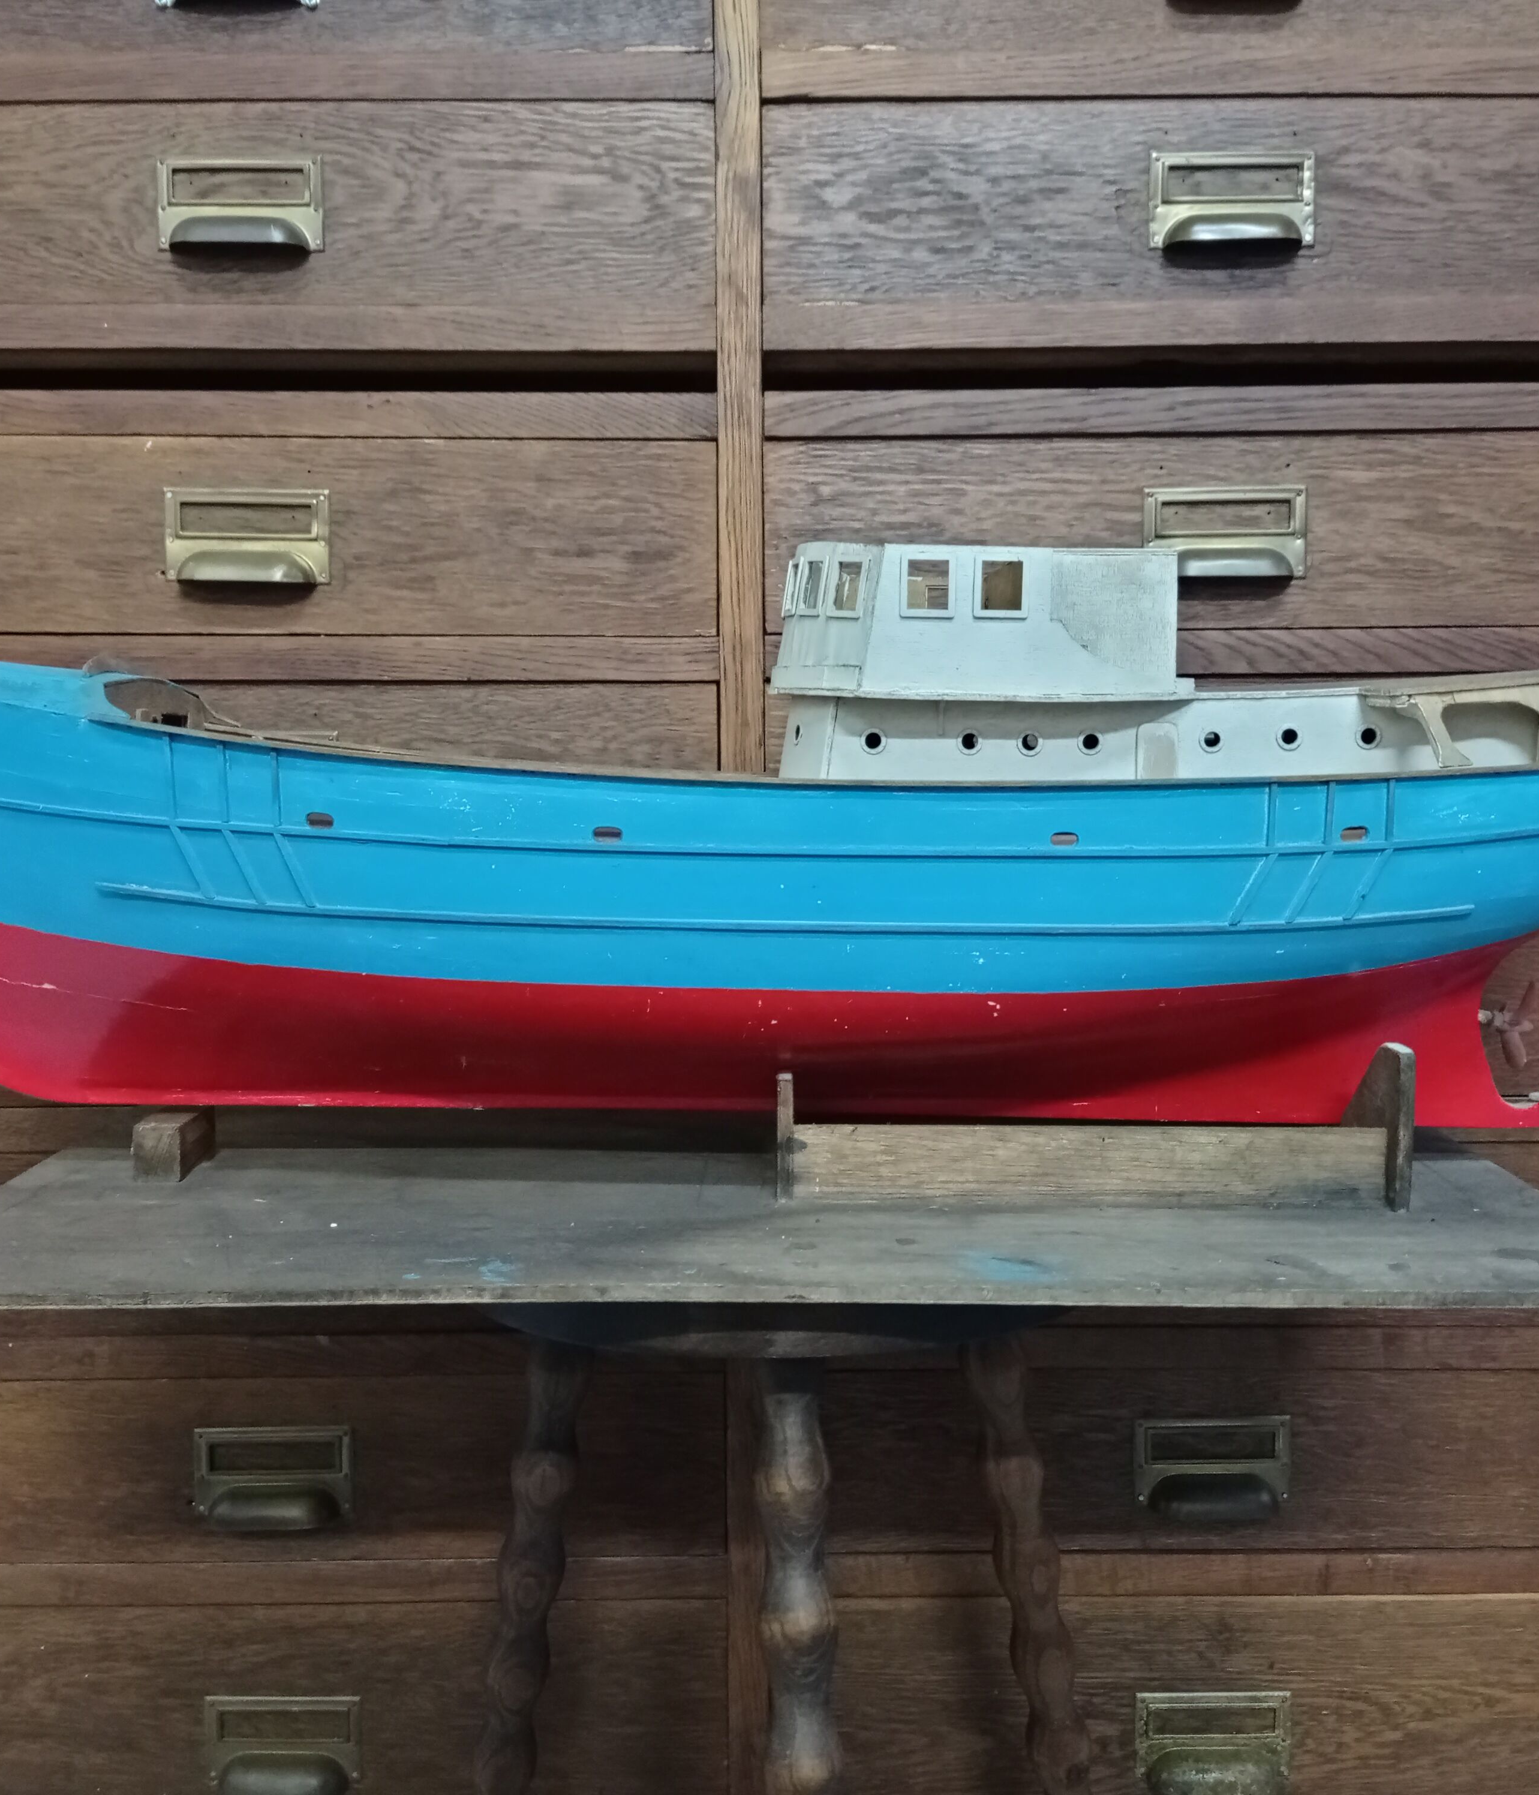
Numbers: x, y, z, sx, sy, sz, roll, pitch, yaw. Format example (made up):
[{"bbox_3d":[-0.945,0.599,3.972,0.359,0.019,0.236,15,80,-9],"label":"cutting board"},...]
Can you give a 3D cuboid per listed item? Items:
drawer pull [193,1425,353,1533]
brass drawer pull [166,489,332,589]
[{"bbox_3d":[-0.292,0.340,1.132,0.092,0.053,0.021,0,5,0],"label":"drawer pull"},{"bbox_3d":[-0.295,-0.202,1.085,0.092,0.053,0.021,0,5,0],"label":"brass drawer pull"}]

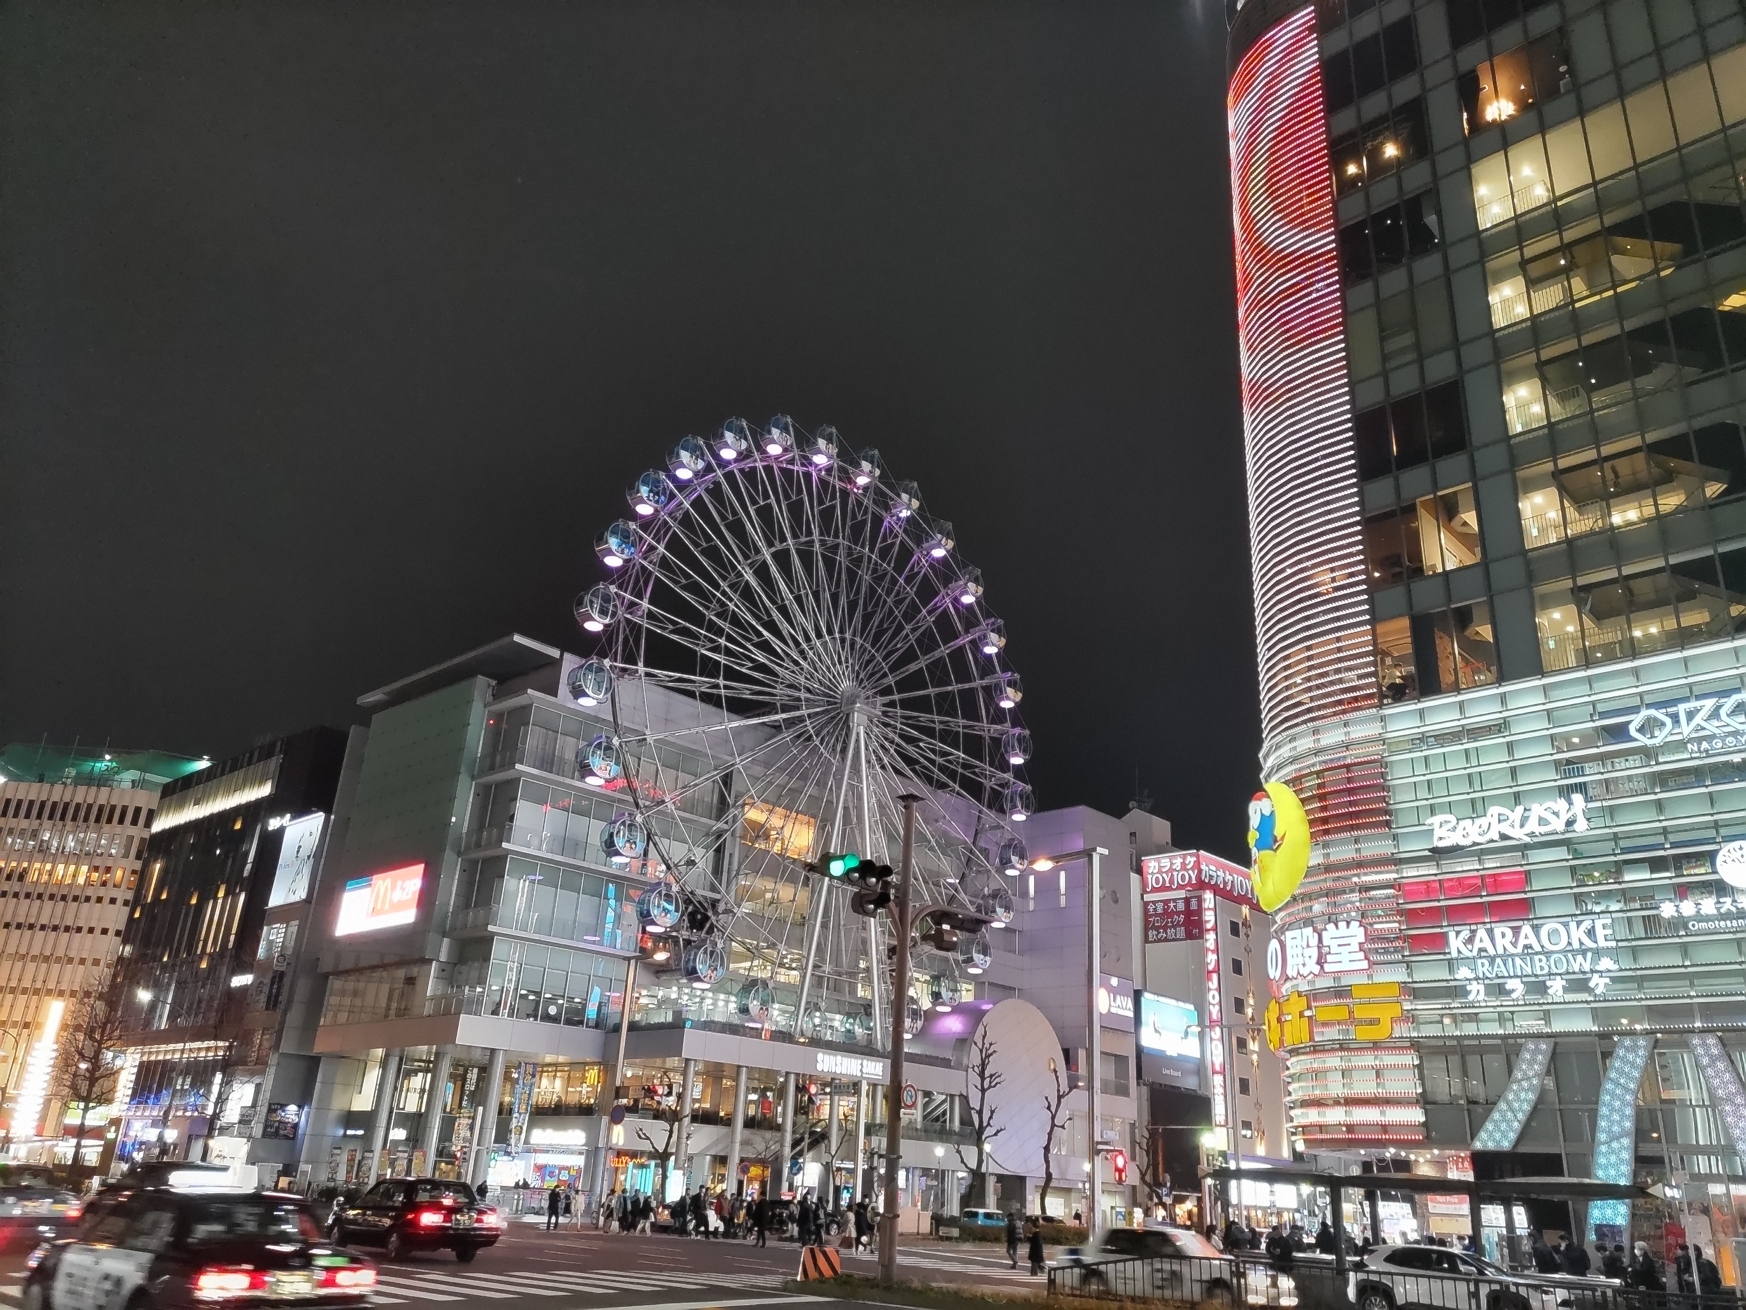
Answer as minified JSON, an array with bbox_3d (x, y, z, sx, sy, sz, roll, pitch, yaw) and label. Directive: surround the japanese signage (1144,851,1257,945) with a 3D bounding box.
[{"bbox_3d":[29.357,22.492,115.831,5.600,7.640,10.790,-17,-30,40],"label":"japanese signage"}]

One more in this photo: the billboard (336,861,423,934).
[{"bbox_3d":[-28.761,14.454,76.811,9.400,3.300,0.350,-17,-30,40],"label":"billboard"}]

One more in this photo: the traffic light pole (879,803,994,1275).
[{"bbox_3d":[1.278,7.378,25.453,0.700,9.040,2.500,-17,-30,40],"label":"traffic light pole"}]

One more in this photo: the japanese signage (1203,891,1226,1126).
[{"bbox_3d":[28.013,28.533,107.129,1.100,18.480,0.400,-17,-30,40],"label":"japanese signage"}]

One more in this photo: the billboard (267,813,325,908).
[{"bbox_3d":[-38.562,13.965,88.172,5.900,5.650,0.400,-17,-30,40],"label":"billboard"}]

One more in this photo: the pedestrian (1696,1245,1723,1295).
[{"bbox_3d":[14.828,11.324,23.183,0.450,1.680,0.500,-9,-25,28],"label":"pedestrian"}]

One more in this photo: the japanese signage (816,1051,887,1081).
[{"bbox_3d":[-1.148,23.607,75.232,0.250,1.000,5.700,-17,-30,40],"label":"japanese signage"}]

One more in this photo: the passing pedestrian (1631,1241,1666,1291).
[{"bbox_3d":[14.022,11.492,23.690,0.450,1.640,0.500,-2,-23,14],"label":"passing pedestrian"}]

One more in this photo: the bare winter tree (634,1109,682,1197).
[{"bbox_3d":[-9.370,22.159,57.417,2.200,5.000,2.000,6,-22,-6],"label":"bare winter tree"}]

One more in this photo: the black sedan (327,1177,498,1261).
[{"bbox_3d":[-9.560,11.610,27.100,1.700,1.510,4.700,22,-29,-38],"label":"black sedan"}]

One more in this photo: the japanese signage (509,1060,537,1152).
[{"bbox_3d":[-18.624,23.976,69.533,0.250,4.650,1.100,-17,-30,40],"label":"japanese signage"}]

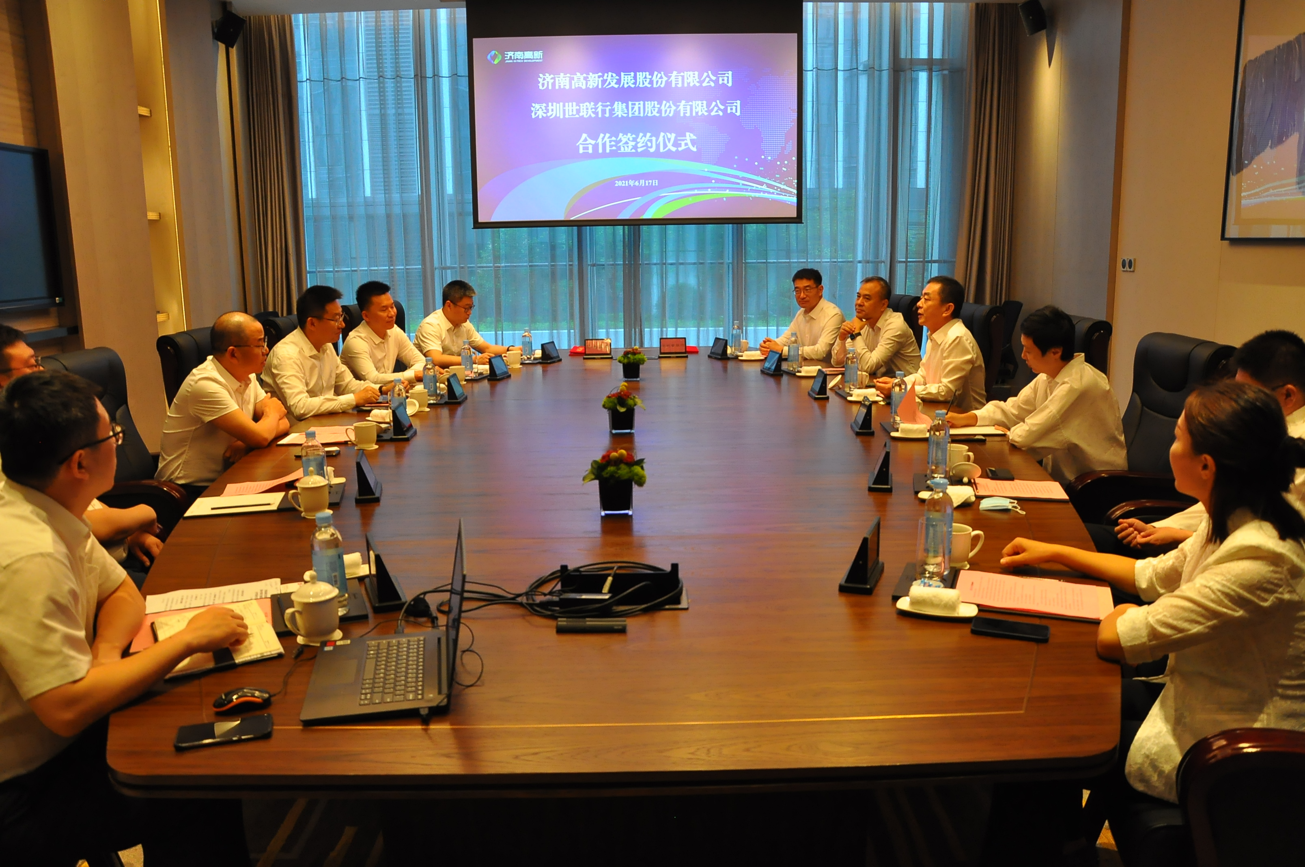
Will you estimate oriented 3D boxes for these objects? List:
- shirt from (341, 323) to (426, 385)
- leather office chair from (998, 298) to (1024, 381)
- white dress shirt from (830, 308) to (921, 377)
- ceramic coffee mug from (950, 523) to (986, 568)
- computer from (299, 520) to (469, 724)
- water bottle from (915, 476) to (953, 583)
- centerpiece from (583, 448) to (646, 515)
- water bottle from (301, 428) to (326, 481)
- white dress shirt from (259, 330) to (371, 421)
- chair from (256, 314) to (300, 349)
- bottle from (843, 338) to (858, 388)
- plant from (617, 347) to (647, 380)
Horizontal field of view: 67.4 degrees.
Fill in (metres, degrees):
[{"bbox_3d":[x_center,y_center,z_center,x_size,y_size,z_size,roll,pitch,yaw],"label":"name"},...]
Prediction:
[{"bbox_3d":[-1.482,-0.365,5.350,0.420,0.560,0.480,5,12,29],"label":"shirt"},{"bbox_3d":[2.375,-0.344,6.766,0.620,1.060,0.620,-1,11,-3],"label":"leather office chair"},{"bbox_3d":[1.355,-0.454,5.775,0.514,0.573,0.514,-5,12,-20],"label":"white dress shirt"},{"bbox_3d":[0.740,0.266,2.339,0.117,0.099,0.089,-1,11,0],"label":"ceramic coffee mug"},{"bbox_3d":[-0.473,0.327,1.748,0.272,0.246,0.334,-3,11,-12],"label":"computer"},{"bbox_3d":[0.631,0.211,2.149,0.066,0.217,0.066,-1,11,0],"label":"water bottle"},{"bbox_3d":[-0.110,0.136,2.868,0.185,0.183,0.170,-1,11,0],"label":"centerpiece"},{"bbox_3d":[-1.032,0.105,2.960,0.066,0.219,0.066,-1,11,0],"label":"water bottle"},{"bbox_3d":[-1.643,-0.204,4.763,0.470,0.595,0.500,3,12,17],"label":"white dress shirt"},{"bbox_3d":[-1.671,-0.062,5.382,0.700,1.160,0.660,1,11,11],"label":"chair"},{"bbox_3d":[1.002,-0.318,4.921,0.066,0.217,0.066,-1,11,0],"label":"bottle"},{"bbox_3d":[-0.116,-0.402,5.623,0.168,0.188,0.158,-1,11,0],"label":"plant"}]

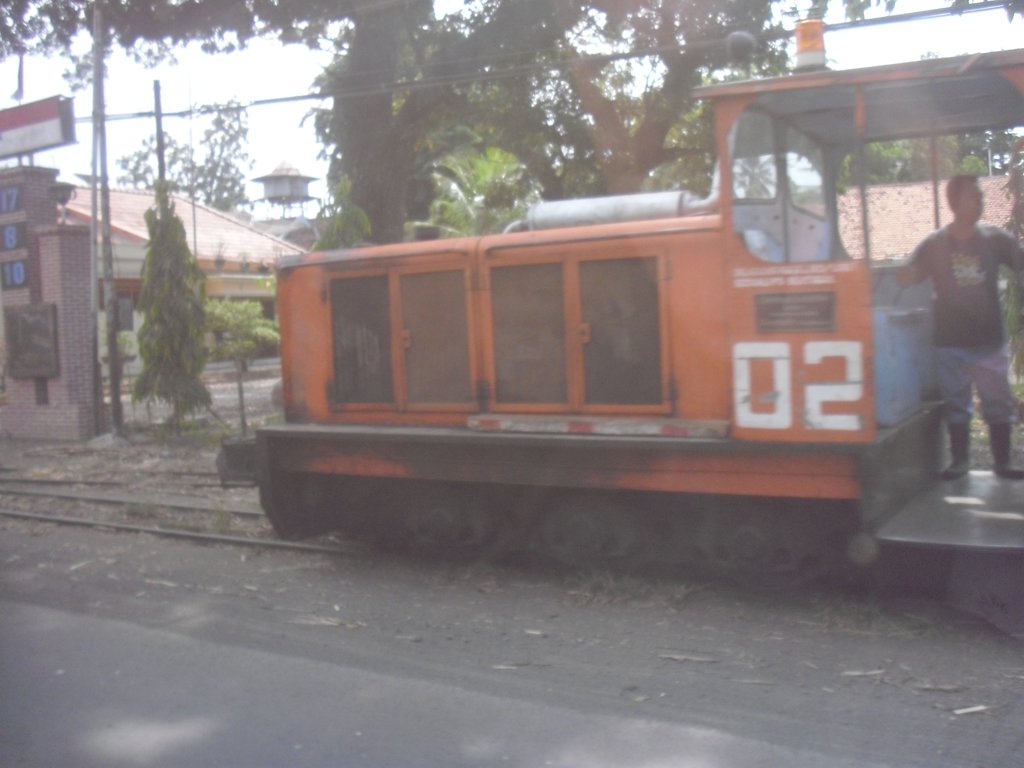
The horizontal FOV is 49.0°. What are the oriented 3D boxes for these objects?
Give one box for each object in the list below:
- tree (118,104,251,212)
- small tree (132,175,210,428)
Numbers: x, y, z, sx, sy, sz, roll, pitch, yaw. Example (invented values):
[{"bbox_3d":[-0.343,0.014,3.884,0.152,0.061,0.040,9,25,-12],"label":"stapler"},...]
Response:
[{"bbox_3d":[-13.795,-6.430,48.319,5.800,11.290,5.600,-2,3,0],"label":"tree"},{"bbox_3d":[-4.798,-1.072,16.002,1.080,3.591,1.080,-2,3,0],"label":"small tree"}]

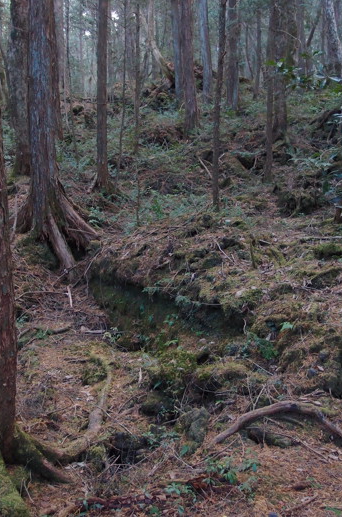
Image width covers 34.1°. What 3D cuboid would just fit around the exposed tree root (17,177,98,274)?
[{"bbox_3d":[-1.343,-0.390,6.600,0.980,1.130,0.800,-1,6,0],"label":"exposed tree root"}]

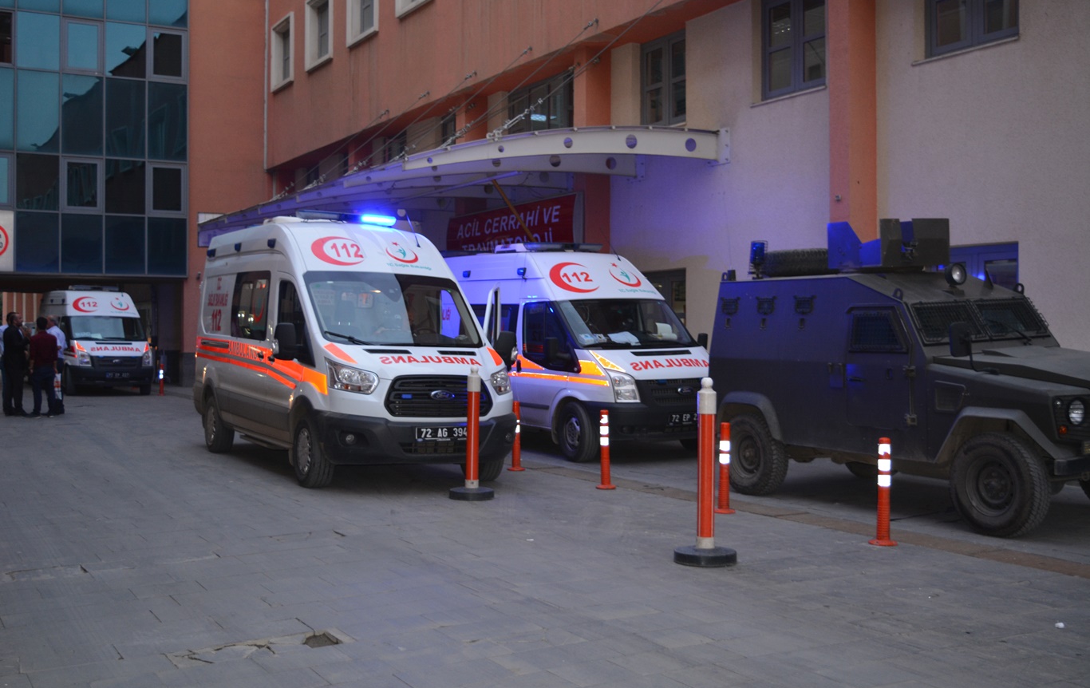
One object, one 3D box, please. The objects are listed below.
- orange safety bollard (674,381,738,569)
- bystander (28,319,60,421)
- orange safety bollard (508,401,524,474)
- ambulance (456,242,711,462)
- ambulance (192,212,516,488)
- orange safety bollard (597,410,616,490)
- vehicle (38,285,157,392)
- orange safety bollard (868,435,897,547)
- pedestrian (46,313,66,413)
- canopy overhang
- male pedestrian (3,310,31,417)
[{"bbox_3d":[1.023,0.790,7.654,0.393,1.138,0.393,0,0,0],"label":"orange safety bollard"},{"bbox_3d":[-8.724,0.387,21.060,0.570,1.700,0.400,0,0,-12],"label":"bystander"},{"bbox_3d":[-0.308,0.977,12.892,0.190,0.740,0.190,0,0,0],"label":"orange safety bollard"},{"bbox_3d":[0.209,0.030,16.109,2.150,2.640,5.600,1,0,-30],"label":"ambulance"},{"bbox_3d":[-2.214,-0.020,13.261,2.220,2.680,5.920,1,0,-28],"label":"ambulance"},{"bbox_3d":[0.580,0.988,11.342,0.190,0.740,0.190,0,0,0],"label":"orange safety bollard"},{"bbox_3d":[-11.228,-0.105,30.159,2.150,2.620,5.600,1,0,-28],"label":"vehicle"},{"bbox_3d":[2.330,1.009,8.324,0.190,0.740,0.190,0,0,0],"label":"orange safety bollard"},{"bbox_3d":[-8.727,0.393,21.619,0.500,1.690,0.500,0,0,6],"label":"pedestrian"},{"bbox_3d":[-2.070,-2.552,20.124,4.830,1.070,9.940,1,0,-30],"label":"canopy overhang"},{"bbox_3d":[-9.286,0.359,21.263,0.480,1.740,0.520,0,0,0],"label":"male pedestrian"}]

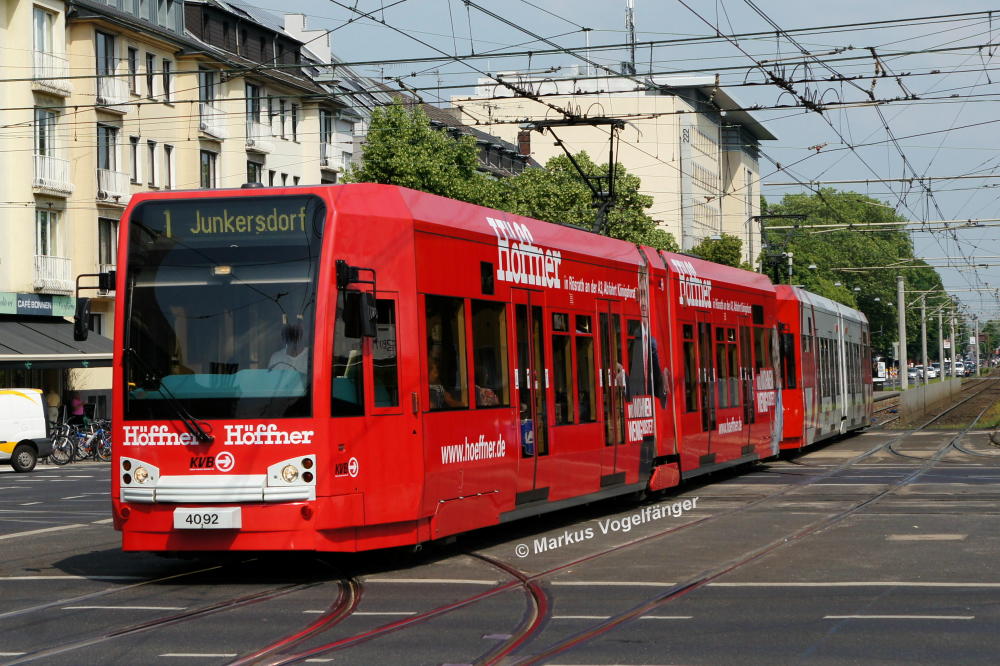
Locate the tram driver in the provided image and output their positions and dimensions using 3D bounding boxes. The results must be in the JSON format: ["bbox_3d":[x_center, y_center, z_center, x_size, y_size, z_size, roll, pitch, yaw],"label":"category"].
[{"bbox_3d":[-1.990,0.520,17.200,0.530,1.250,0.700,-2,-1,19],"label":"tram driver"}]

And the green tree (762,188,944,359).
[{"bbox_3d":[31.352,-4.479,165.000,15.000,16.500,13.000,-2,-1,16],"label":"green tree"}]

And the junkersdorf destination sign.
[{"bbox_3d":[-2.417,-0.989,16.500,1.900,0.400,0.120,-2,-1,19],"label":"junkersdorf destination sign"}]

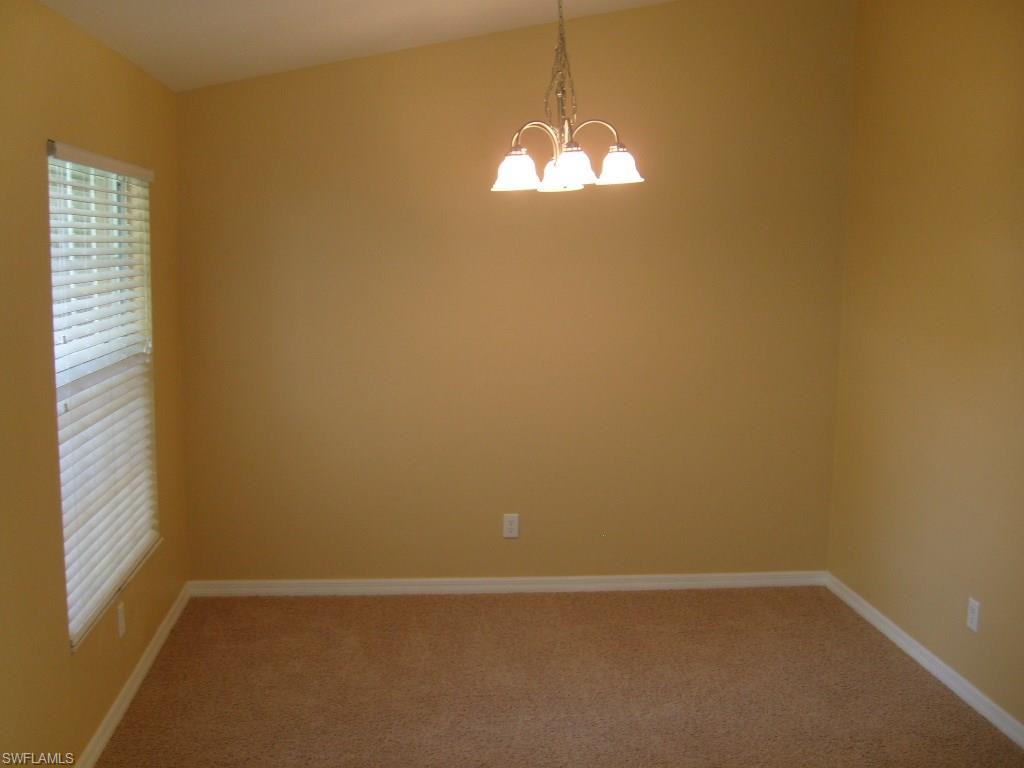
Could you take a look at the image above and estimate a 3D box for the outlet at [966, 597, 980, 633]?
[{"bbox_3d":[1.783,0.894,4.006,0.010,0.118,0.073,0,8,-6],"label":"outlet"}]

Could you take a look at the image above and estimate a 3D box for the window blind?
[{"bbox_3d":[-1.415,-0.021,3.637,0.077,1.517,1.227,0,8,-6],"label":"window blind"}]

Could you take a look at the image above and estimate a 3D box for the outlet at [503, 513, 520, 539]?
[{"bbox_3d":[-0.004,0.703,5.134,0.073,0.118,0.010,0,8,-6],"label":"outlet"}]

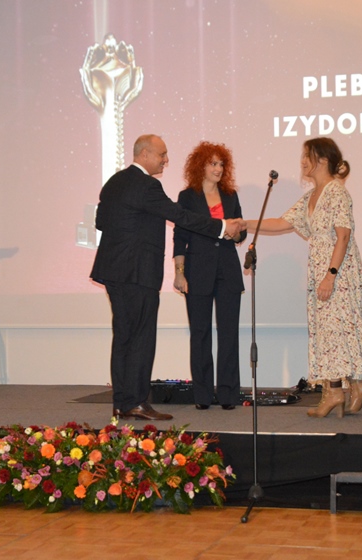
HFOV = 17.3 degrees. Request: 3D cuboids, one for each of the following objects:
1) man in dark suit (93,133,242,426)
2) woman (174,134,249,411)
[{"bbox_3d":[-0.081,-0.026,7.170,0.780,1.699,0.560,0,-1,-16],"label":"man in dark suit"},{"bbox_3d":[0.184,-0.040,7.680,0.470,1.717,0.370,0,-1,-10],"label":"woman"}]

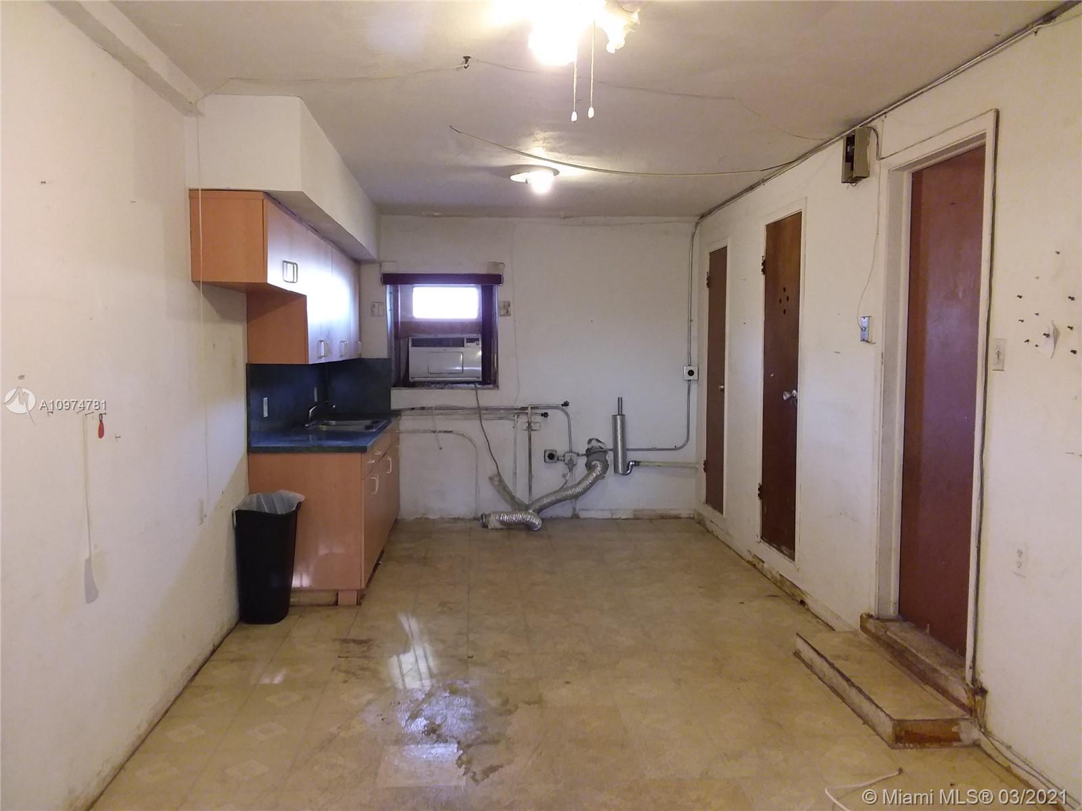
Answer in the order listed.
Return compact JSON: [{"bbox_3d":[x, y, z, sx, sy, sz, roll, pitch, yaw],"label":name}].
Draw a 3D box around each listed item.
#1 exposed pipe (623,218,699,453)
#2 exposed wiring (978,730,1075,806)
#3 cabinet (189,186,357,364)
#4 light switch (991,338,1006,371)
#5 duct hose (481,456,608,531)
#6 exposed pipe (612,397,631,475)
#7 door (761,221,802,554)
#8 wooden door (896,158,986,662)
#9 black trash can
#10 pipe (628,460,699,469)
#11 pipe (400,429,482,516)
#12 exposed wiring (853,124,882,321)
[{"bbox_3d":[1.008,-0.572,7.082,0.670,1.964,0.050,0,4,-4],"label":"exposed pipe"},{"bbox_3d":[1.627,1.207,2.844,0.035,0.045,0.470,0,4,-4],"label":"exposed wiring"},{"bbox_3d":[-1.512,-0.658,5.324,0.333,0.782,3.230,0,4,-5],"label":"cabinet"},{"bbox_3d":[1.617,-0.180,2.989,0.018,0.112,0.072,0,4,-5],"label":"light switch"},{"bbox_3d":[0.044,0.710,6.924,1.080,0.554,0.420,0,4,-4],"label":"duct hose"},{"bbox_3d":[0.682,0.260,7.132,0.164,0.665,0.124,0,4,-5],"label":"exposed pipe"},{"bbox_3d":[1.480,-0.123,5.180,0.050,2.034,0.583,0,4,-5],"label":"door"},{"bbox_3d":[1.699,-0.013,3.500,0.045,2.035,0.680,0,4,-4],"label":"wooden door"},{"bbox_3d":[-1.453,0.834,4.567,0.317,0.642,0.298,0,4,-5],"label":"black trash can"},{"bbox_3d":[1.036,0.505,7.147,0.611,0.078,0.060,0,4,-4],"label":"pipe"},{"bbox_3d":[-0.838,0.573,7.026,0.666,0.738,0.040,0,4,-4],"label":"pipe"},{"bbox_3d":[1.544,-0.846,3.974,0.029,0.913,0.162,0,4,-5],"label":"exposed wiring"}]

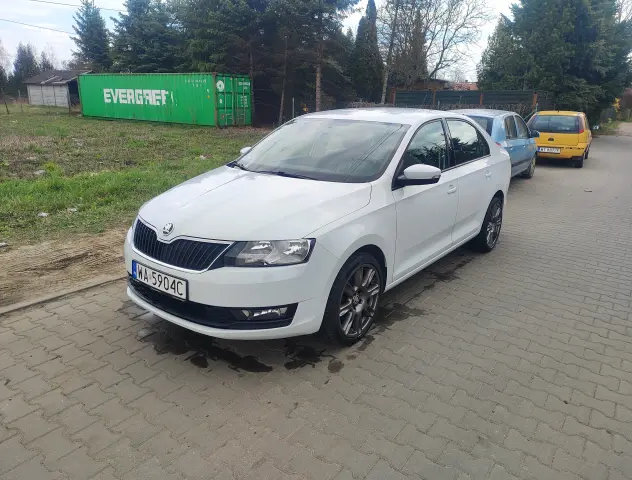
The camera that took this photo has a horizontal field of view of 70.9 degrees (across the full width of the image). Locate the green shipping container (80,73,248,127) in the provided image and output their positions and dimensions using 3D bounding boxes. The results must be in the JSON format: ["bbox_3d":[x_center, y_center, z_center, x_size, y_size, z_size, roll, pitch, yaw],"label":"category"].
[{"bbox_3d":[-9.058,-8.082,25.528,12.190,2.590,2.440,13,20,33],"label":"green shipping container"}]

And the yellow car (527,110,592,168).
[{"bbox_3d":[7.284,-3.063,13.178,1.670,1.470,3.820,13,20,33],"label":"yellow car"}]

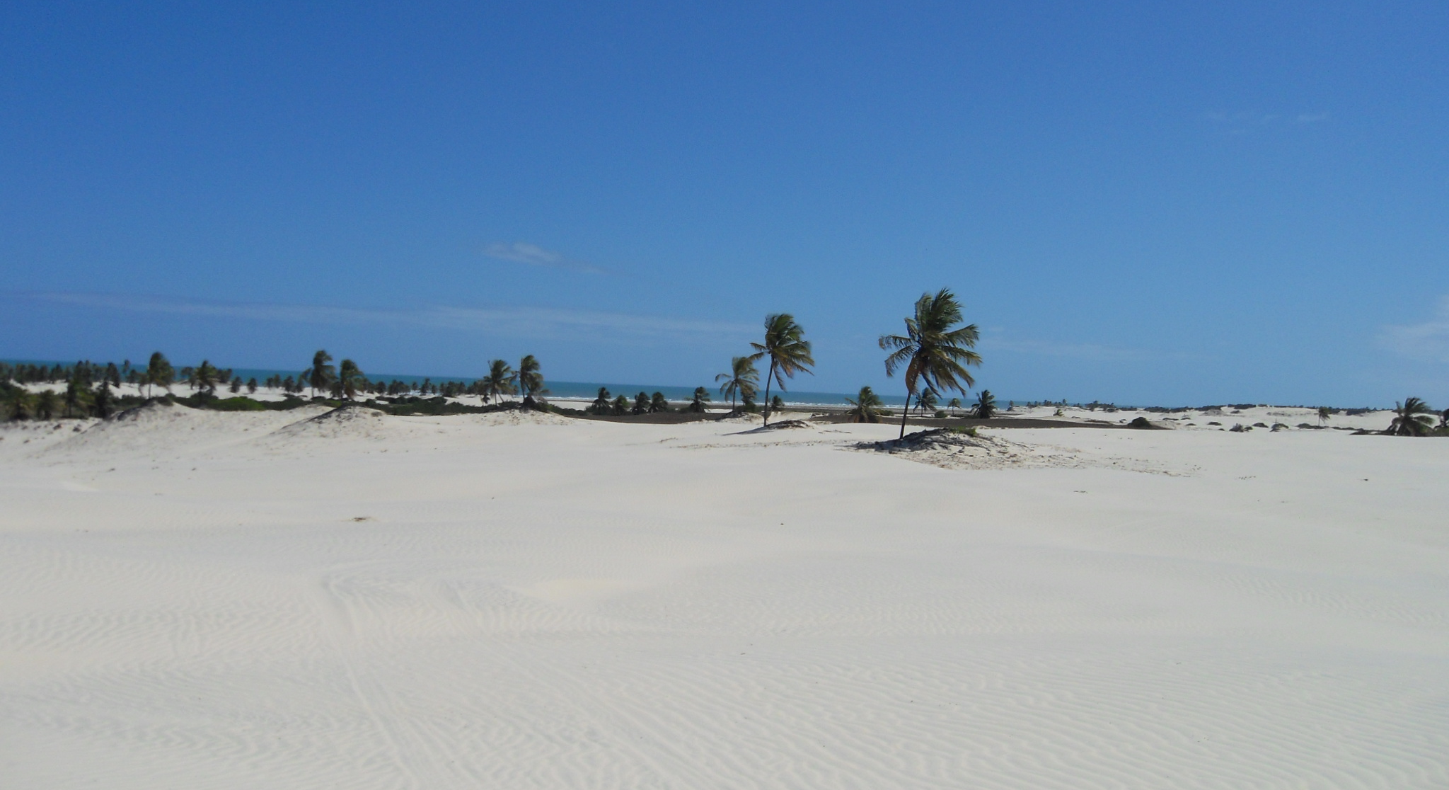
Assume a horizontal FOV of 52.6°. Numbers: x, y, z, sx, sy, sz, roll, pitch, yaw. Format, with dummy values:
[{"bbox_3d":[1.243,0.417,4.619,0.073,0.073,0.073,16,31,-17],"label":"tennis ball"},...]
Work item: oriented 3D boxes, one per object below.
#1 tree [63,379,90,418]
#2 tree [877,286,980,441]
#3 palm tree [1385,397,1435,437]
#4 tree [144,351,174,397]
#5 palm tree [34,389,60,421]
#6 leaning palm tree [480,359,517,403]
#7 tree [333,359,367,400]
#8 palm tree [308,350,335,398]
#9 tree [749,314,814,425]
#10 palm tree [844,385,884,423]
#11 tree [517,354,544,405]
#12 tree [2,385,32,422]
[{"bbox_3d":[-79.624,0.487,180.000,3.340,5.290,3.840,2,0,0],"label":"tree"},{"bbox_3d":[12.375,-1.870,88.000,6.190,9.110,6.190,2,0,0],"label":"tree"},{"bbox_3d":[67.839,2.185,145.000,4.930,4.030,4.930,2,0,0],"label":"palm tree"},{"bbox_3d":[-71.401,-2.644,185.000,3.720,5.720,4.270,2,0,0],"label":"tree"},{"bbox_3d":[-83.171,1.460,180.000,3.200,4.450,3.200,2,0,0],"label":"palm tree"},{"bbox_3d":[-31.680,-1.822,205.000,5.230,6.340,5.230,2,0,0],"label":"leaning palm tree"},{"bbox_3d":[-47.315,-1.715,185.000,4.150,5.570,4.150,2,0,0],"label":"tree"},{"bbox_3d":[-53.639,-2.712,195.000,3.770,6.480,4.330,2,0,0],"label":"palm tree"},{"bbox_3d":[4.799,-2.138,123.000,5.510,9.310,5.510,2,0,0],"label":"tree"},{"bbox_3d":[16.632,1.285,175.000,4.730,4.870,4.730,2,0,0],"label":"palm tree"},{"bbox_3d":[-25.765,-1.883,195.000,3.770,6.930,4.330,2,0,0],"label":"tree"},{"bbox_3d":[-86.926,1.252,180.000,3.760,4.870,3.760,2,0,0],"label":"tree"}]

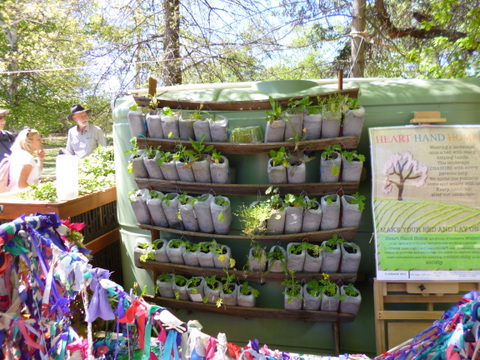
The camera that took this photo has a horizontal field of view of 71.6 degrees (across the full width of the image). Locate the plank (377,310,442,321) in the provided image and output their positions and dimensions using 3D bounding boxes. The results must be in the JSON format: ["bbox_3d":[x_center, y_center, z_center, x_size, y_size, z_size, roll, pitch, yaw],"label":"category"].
[{"bbox_3d":[0.988,0.712,1.765,0.504,0.043,0.022,-2,4,5],"label":"plank"}]

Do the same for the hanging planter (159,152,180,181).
[{"bbox_3d":[-0.422,-0.075,2.031,0.100,0.175,0.100,-4,6,11],"label":"hanging planter"}]

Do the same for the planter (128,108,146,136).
[{"bbox_3d":[-0.703,-0.392,2.284,0.099,0.185,0.100,2,7,12],"label":"planter"}]

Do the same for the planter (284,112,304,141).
[{"bbox_3d":[0.305,-0.288,1.881,0.100,0.173,0.100,1,7,10],"label":"planter"}]

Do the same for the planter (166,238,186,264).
[{"bbox_3d":[-0.431,0.485,2.266,0.108,0.150,0.100,2,7,12],"label":"planter"}]

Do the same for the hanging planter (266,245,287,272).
[{"bbox_3d":[0.196,0.421,1.775,0.092,0.138,0.092,0,4,11],"label":"hanging planter"}]

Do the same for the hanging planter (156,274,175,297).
[{"bbox_3d":[-0.449,0.645,2.013,0.090,0.145,0.100,1,8,9],"label":"hanging planter"}]

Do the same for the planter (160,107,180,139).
[{"bbox_3d":[-0.465,-0.383,2.233,0.106,0.207,0.100,2,7,12],"label":"planter"}]

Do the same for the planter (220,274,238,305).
[{"bbox_3d":[-0.059,0.647,1.921,0.096,0.129,0.095,1,8,11],"label":"planter"}]

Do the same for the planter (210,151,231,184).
[{"bbox_3d":[-0.114,-0.061,1.977,0.100,0.197,0.100,-1,6,10],"label":"planter"}]

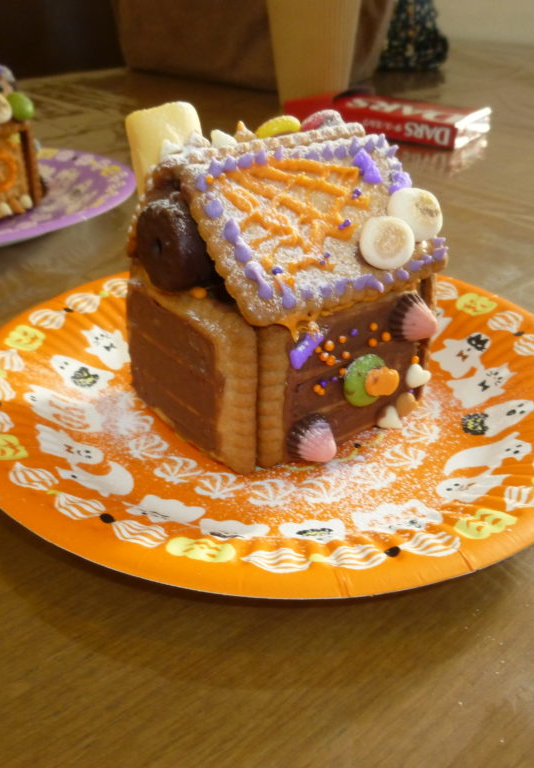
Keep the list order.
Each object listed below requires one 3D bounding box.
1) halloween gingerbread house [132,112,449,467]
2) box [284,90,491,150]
[{"bbox_3d":[0.006,-0.033,0.205,0.072,0.083,0.068,-21,37,-31],"label":"halloween gingerbread house"},{"bbox_3d":[0.090,-0.200,0.553,0.134,0.017,0.071,19,35,28],"label":"box"}]

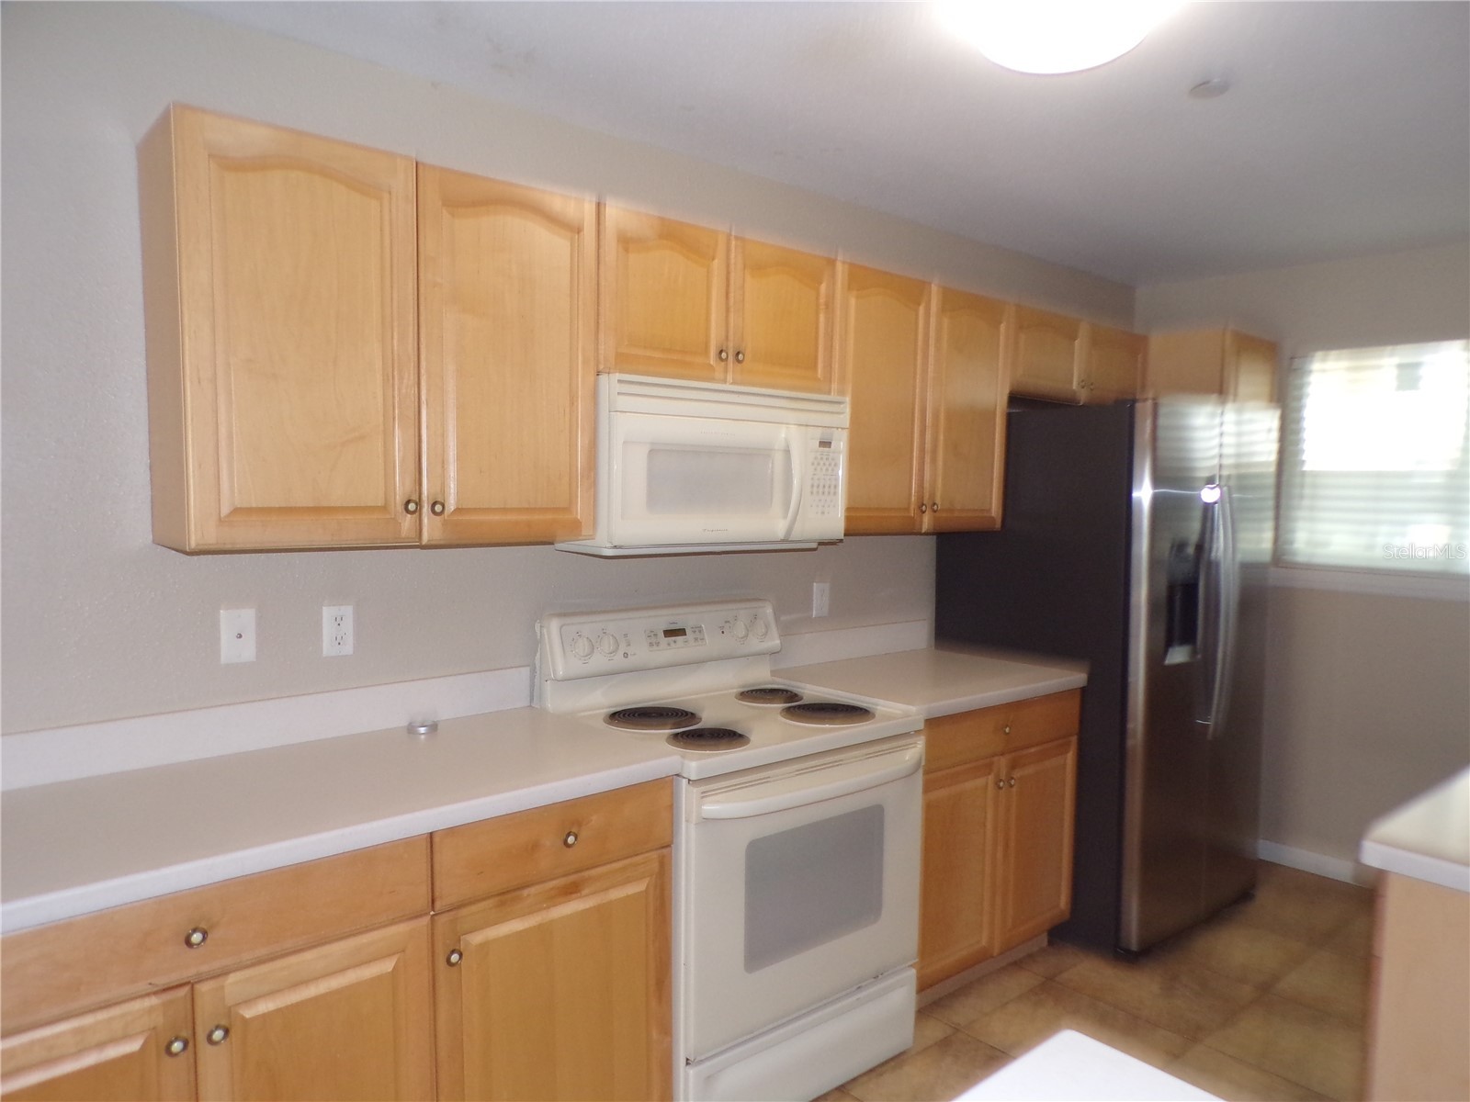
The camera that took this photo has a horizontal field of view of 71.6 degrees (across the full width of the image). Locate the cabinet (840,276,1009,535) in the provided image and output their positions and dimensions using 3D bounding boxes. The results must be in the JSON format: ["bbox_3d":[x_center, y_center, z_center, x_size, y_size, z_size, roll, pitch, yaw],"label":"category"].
[{"bbox_3d":[0.482,-0.442,3.202,0.841,0.754,0.311,-2,5,-42],"label":"cabinet"}]

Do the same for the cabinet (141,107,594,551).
[{"bbox_3d":[-0.724,-0.394,2.125,0.845,0.754,0.311,-2,5,-42],"label":"cabinet"}]

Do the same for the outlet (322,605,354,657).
[{"bbox_3d":[-0.871,0.178,2.243,0.067,0.117,0.008,-2,5,-42],"label":"outlet"}]

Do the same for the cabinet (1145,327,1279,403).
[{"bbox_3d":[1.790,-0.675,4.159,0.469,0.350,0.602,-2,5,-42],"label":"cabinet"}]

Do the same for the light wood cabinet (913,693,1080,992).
[{"bbox_3d":[0.561,0.830,3.171,0.824,0.817,0.610,-2,5,-42],"label":"light wood cabinet"}]

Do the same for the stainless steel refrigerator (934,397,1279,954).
[{"bbox_3d":[1.329,0.389,3.644,0.918,1.752,0.819,-2,5,-42],"label":"stainless steel refrigerator"}]

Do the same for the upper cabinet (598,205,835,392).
[{"bbox_3d":[-0.116,-0.609,2.653,0.773,0.371,0.311,-2,5,-42],"label":"upper cabinet"}]

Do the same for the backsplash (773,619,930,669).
[{"bbox_3d":[0.376,0.312,3.362,0.824,0.104,0.020,-2,5,-42],"label":"backsplash"}]

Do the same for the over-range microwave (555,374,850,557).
[{"bbox_3d":[-0.100,-0.215,2.652,0.770,0.406,0.380,-2,5,-42],"label":"over-range microwave"}]

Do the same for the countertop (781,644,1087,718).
[{"bbox_3d":[0.584,0.402,3.151,0.876,0.041,0.622,-2,5,-42],"label":"countertop"}]

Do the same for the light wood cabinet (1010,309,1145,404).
[{"bbox_3d":[1.158,-0.695,3.788,0.962,0.301,0.311,-2,5,-42],"label":"light wood cabinet"}]

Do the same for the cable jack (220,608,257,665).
[{"bbox_3d":[-1.024,0.176,2.105,0.070,0.118,0.008,-2,5,-42],"label":"cable jack"}]

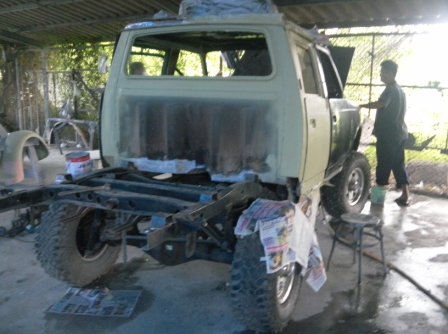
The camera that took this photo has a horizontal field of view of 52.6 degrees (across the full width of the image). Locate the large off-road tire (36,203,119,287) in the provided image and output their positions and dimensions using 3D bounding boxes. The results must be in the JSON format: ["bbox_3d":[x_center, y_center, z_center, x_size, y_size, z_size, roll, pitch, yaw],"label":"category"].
[{"bbox_3d":[-1.083,0.510,3.528,0.258,0.776,0.776,5,12,25],"label":"large off-road tire"}]

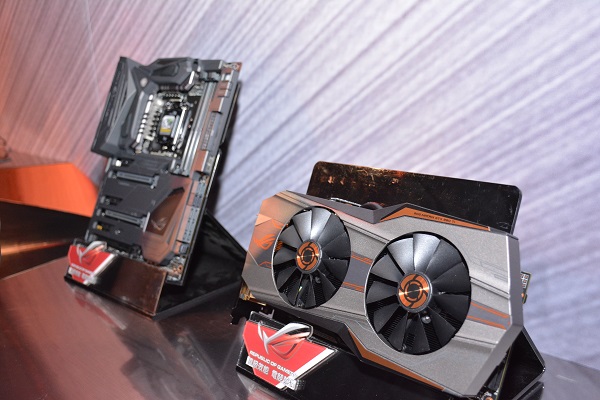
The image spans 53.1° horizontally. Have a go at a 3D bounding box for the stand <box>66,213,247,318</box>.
[{"bbox_3d":[-0.211,0.019,0.888,0.242,0.200,0.200,9,18,42],"label":"stand"}]

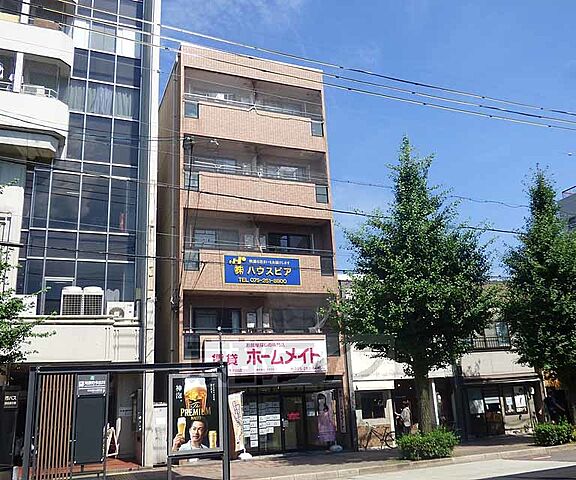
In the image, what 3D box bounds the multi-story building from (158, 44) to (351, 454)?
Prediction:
[{"bbox_3d":[-2.586,1.077,23.329,6.100,15.380,9.000,4,-18,-21],"label":"multi-story building"}]

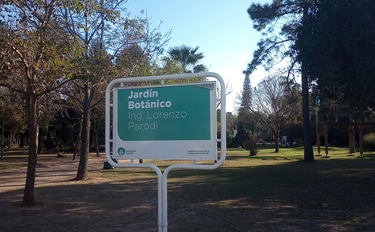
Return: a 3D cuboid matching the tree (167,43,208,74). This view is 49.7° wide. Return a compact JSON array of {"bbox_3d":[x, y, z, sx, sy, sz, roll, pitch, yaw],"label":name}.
[{"bbox_3d":[-0.142,-1.741,40.291,3.900,10.884,3.900,0,-3,0],"label":"tree"}]

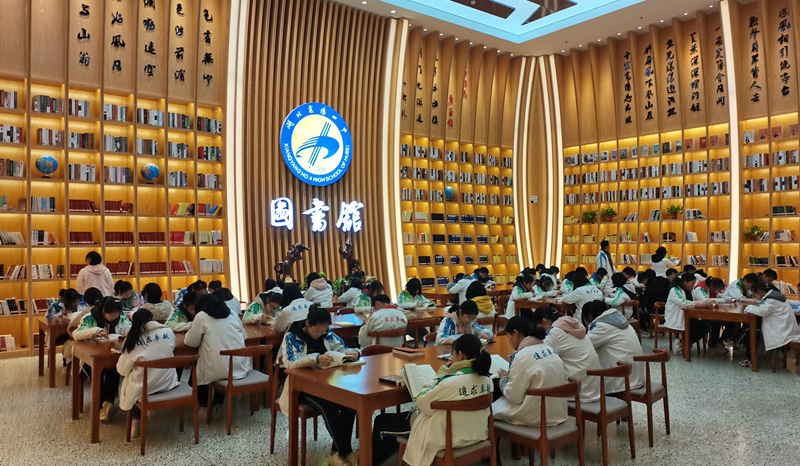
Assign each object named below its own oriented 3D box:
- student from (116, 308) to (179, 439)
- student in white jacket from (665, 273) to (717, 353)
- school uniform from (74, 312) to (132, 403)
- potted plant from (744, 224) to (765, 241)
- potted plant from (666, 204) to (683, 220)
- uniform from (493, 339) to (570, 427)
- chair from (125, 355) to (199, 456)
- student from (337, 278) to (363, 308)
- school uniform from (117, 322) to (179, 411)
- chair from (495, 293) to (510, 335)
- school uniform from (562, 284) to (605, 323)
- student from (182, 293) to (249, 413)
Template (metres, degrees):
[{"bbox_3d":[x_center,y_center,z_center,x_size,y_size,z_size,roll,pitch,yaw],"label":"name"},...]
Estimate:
[{"bbox_3d":[-2.194,1.218,5.245,0.500,1.140,0.720,0,-1,-40],"label":"student"},{"bbox_3d":[4.385,1.239,9.061,0.500,1.210,0.760,0,-1,-38],"label":"student in white jacket"},{"bbox_3d":[-2.956,1.241,6.116,0.500,0.930,0.600,0,-1,-41],"label":"school uniform"},{"bbox_3d":[7.433,0.000,12.600,0.330,0.360,0.350,1,-2,-37],"label":"potted plant"},{"bbox_3d":[6.330,-0.485,13.871,0.350,0.355,0.370,1,-1,-40],"label":"potted plant"},{"bbox_3d":[0.863,1.032,4.181,0.490,0.570,0.520,0,-1,-41],"label":"uniform"},{"bbox_3d":[-2.110,1.461,5.329,0.500,0.765,0.520,0,-1,-38],"label":"chair"},{"bbox_3d":[-0.798,1.327,9.685,0.500,1.170,0.680,1,-2,-39],"label":"student"},{"bbox_3d":[-2.159,1.144,5.133,0.480,0.730,0.450,1,-1,-40],"label":"school uniform"},{"bbox_3d":[2.103,1.513,10.693,0.500,0.765,0.520,0,-1,-38],"label":"chair"},{"bbox_3d":[2.669,1.047,8.767,0.520,0.590,0.550,0,-1,-41],"label":"school uniform"},{"bbox_3d":[-1.683,1.195,5.770,0.520,1.190,0.800,0,-1,-41],"label":"student"}]

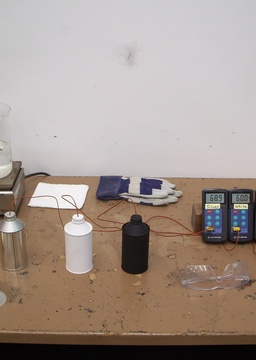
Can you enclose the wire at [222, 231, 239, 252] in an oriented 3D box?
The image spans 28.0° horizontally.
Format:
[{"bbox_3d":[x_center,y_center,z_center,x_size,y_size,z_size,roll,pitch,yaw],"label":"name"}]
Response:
[{"bbox_3d":[0.283,0.167,1.389,0.036,0.040,0.035,1,27,0],"label":"wire"}]

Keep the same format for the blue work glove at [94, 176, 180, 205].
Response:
[{"bbox_3d":[0.040,0.033,1.647,0.270,0.036,0.142,1,27,0],"label":"blue work glove"}]

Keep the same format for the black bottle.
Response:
[{"bbox_3d":[0.020,0.155,1.272,0.068,0.144,0.068,1,26,-1],"label":"black bottle"}]

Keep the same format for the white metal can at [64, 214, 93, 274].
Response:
[{"bbox_3d":[-0.121,0.154,1.268,0.068,0.144,0.068,1,26,-1],"label":"white metal can"}]

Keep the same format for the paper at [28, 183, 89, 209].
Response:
[{"bbox_3d":[-0.215,0.051,1.636,0.168,0.005,0.157,1,27,0],"label":"paper"}]

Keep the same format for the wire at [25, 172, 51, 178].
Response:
[{"bbox_3d":[-0.301,-0.015,1.721,0.082,0.022,0.050,1,27,0],"label":"wire"}]

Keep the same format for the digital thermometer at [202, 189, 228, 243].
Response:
[{"bbox_3d":[0.236,0.098,1.396,0.068,0.143,0.030,1,1,1],"label":"digital thermometer"}]

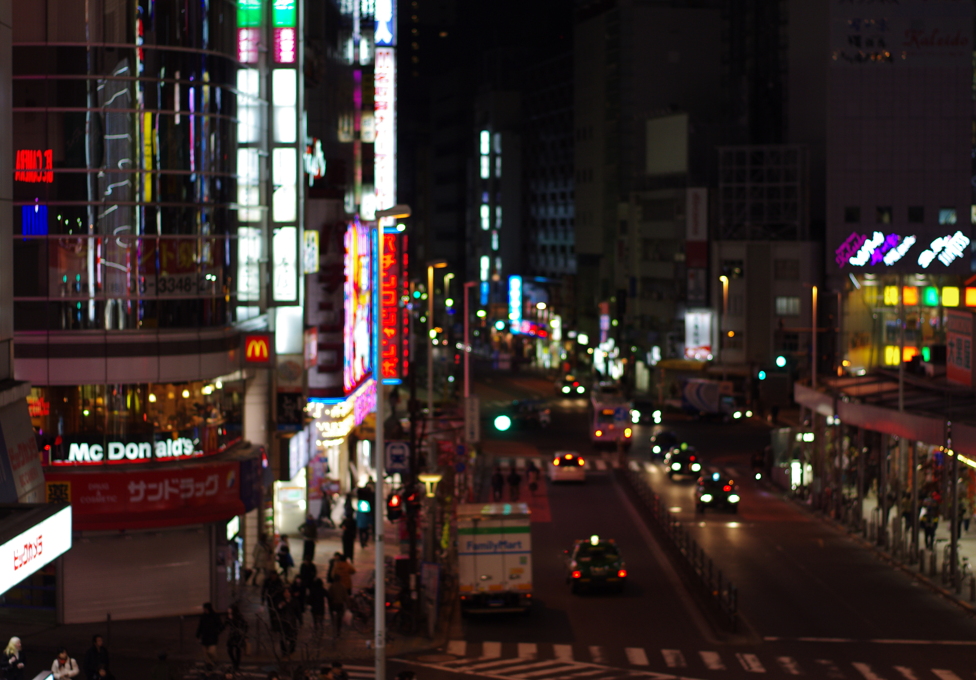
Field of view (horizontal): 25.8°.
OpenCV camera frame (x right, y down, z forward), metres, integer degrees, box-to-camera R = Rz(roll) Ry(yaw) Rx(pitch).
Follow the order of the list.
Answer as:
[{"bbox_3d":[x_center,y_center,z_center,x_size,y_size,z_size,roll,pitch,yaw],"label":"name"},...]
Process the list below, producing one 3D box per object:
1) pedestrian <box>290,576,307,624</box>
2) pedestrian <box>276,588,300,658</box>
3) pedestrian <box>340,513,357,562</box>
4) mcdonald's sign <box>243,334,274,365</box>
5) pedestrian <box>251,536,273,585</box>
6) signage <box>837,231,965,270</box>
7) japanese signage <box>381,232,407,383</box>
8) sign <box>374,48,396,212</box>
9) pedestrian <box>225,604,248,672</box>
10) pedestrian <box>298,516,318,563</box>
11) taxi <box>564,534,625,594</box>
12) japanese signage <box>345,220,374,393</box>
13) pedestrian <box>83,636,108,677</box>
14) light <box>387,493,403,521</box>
[{"bbox_3d":[-5.248,7.283,59.000,0.480,1.580,0.380,0,3,-6],"label":"pedestrian"},{"bbox_3d":[-5.486,7.703,58.300,0.600,1.780,0.480,0,2,0],"label":"pedestrian"},{"bbox_3d":[-4.884,6.926,74.600,0.400,1.720,0.500,-1,2,-37],"label":"pedestrian"},{"bbox_3d":[-7.702,0.336,71.500,1.080,1.020,0.300,0,2,0],"label":"mcdonald's sign"},{"bbox_3d":[-7.481,7.348,71.000,0.620,1.700,0.500,1,2,37],"label":"pedestrian"},{"bbox_3d":[31.945,-6.931,165.000,10.200,3.100,0.400,0,3,3],"label":"signage"},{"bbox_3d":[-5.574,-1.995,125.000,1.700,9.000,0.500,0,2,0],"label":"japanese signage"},{"bbox_3d":[-6.110,-12.428,127.000,1.320,10.300,0.450,0,2,0],"label":"sign"},{"bbox_3d":[-6.693,7.877,56.700,0.560,1.720,0.450,1,2,27],"label":"pedestrian"},{"bbox_3d":[-6.277,6.986,74.500,0.540,1.640,0.400,0,2,6],"label":"pedestrian"},{"bbox_3d":[3.688,7.449,72.499,1.700,1.600,4.600,0,2,0],"label":"taxi"},{"bbox_3d":[-6.319,-1.710,105.600,0.500,7.800,15.000,0,3,2],"label":"japanese signage"},{"bbox_3d":[-8.765,7.466,47.700,0.540,1.720,0.360,-1,3,-24],"label":"pedestrian"},{"bbox_3d":[-2.728,4.899,62.500,0.420,0.780,0.380,0,2,6],"label":"light"}]

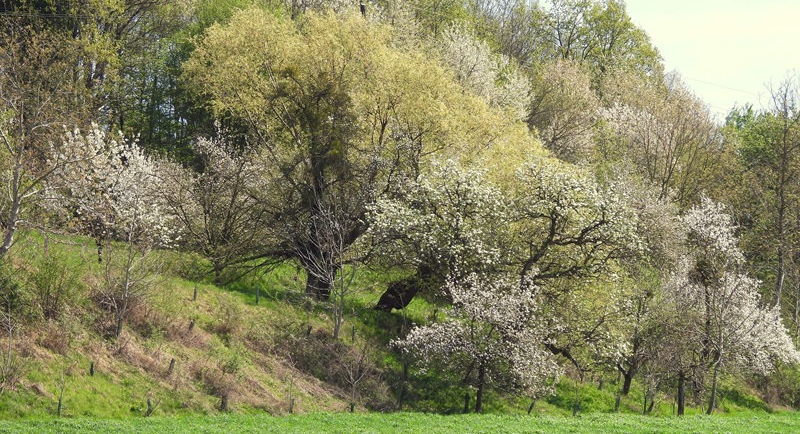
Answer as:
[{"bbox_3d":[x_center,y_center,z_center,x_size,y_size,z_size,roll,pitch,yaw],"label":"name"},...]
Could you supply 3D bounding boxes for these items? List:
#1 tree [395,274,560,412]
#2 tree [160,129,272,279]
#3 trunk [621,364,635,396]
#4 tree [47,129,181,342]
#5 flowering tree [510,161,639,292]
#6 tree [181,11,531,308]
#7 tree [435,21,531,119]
[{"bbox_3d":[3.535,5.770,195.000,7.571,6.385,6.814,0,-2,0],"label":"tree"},{"bbox_3d":[-8.745,-0.434,206.000,5.975,7.372,5.676,0,-2,0],"label":"tree"},{"bbox_3d":[10.482,7.510,197.000,0.645,1.521,0.548,0,-2,0],"label":"trunk"},{"bbox_3d":[-13.650,0.641,203.000,6.267,9.971,5.954,0,-2,0],"label":"tree"},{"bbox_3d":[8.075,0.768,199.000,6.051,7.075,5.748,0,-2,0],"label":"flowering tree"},{"bbox_3d":[-2.278,-2.973,205.000,16.302,14.145,13.857,0,-2,0],"label":"tree"},{"bbox_3d":[4.251,-7.043,219.000,4.969,5.737,4.720,0,-2,0],"label":"tree"}]

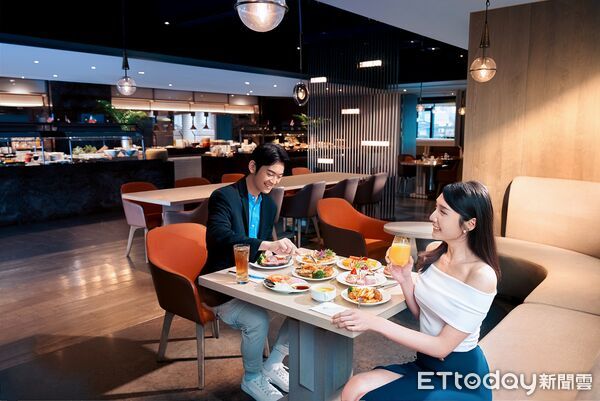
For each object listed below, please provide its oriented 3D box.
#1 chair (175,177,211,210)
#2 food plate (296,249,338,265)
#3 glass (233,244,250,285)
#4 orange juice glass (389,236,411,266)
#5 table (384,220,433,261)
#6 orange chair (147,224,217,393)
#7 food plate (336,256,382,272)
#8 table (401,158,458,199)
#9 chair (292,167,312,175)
[{"bbox_3d":[-1.165,0.147,5.965,0.580,0.840,0.570,7,11,41],"label":"chair"},{"bbox_3d":[0.089,0.283,2.310,0.208,0.055,0.208,0,8,0],"label":"food plate"},{"bbox_3d":[-0.248,0.275,1.997,0.072,0.158,0.072,0,8,0],"label":"glass"},{"bbox_3d":[0.356,0.183,1.660,0.077,0.110,0.077,0,8,0],"label":"orange juice glass"},{"bbox_3d":[0.867,0.565,3.346,0.550,0.750,0.550,7,11,41],"label":"table"},{"bbox_3d":[-0.544,0.580,2.838,0.565,0.820,0.570,7,11,41],"label":"orange chair"},{"bbox_3d":[0.296,0.312,2.326,0.233,0.050,0.233,0,8,0],"label":"food plate"},{"bbox_3d":[2.833,-0.457,10.377,0.860,0.750,0.880,7,11,41],"label":"table"},{"bbox_3d":[0.252,-0.088,7.542,0.580,0.840,0.570,7,11,41],"label":"chair"}]

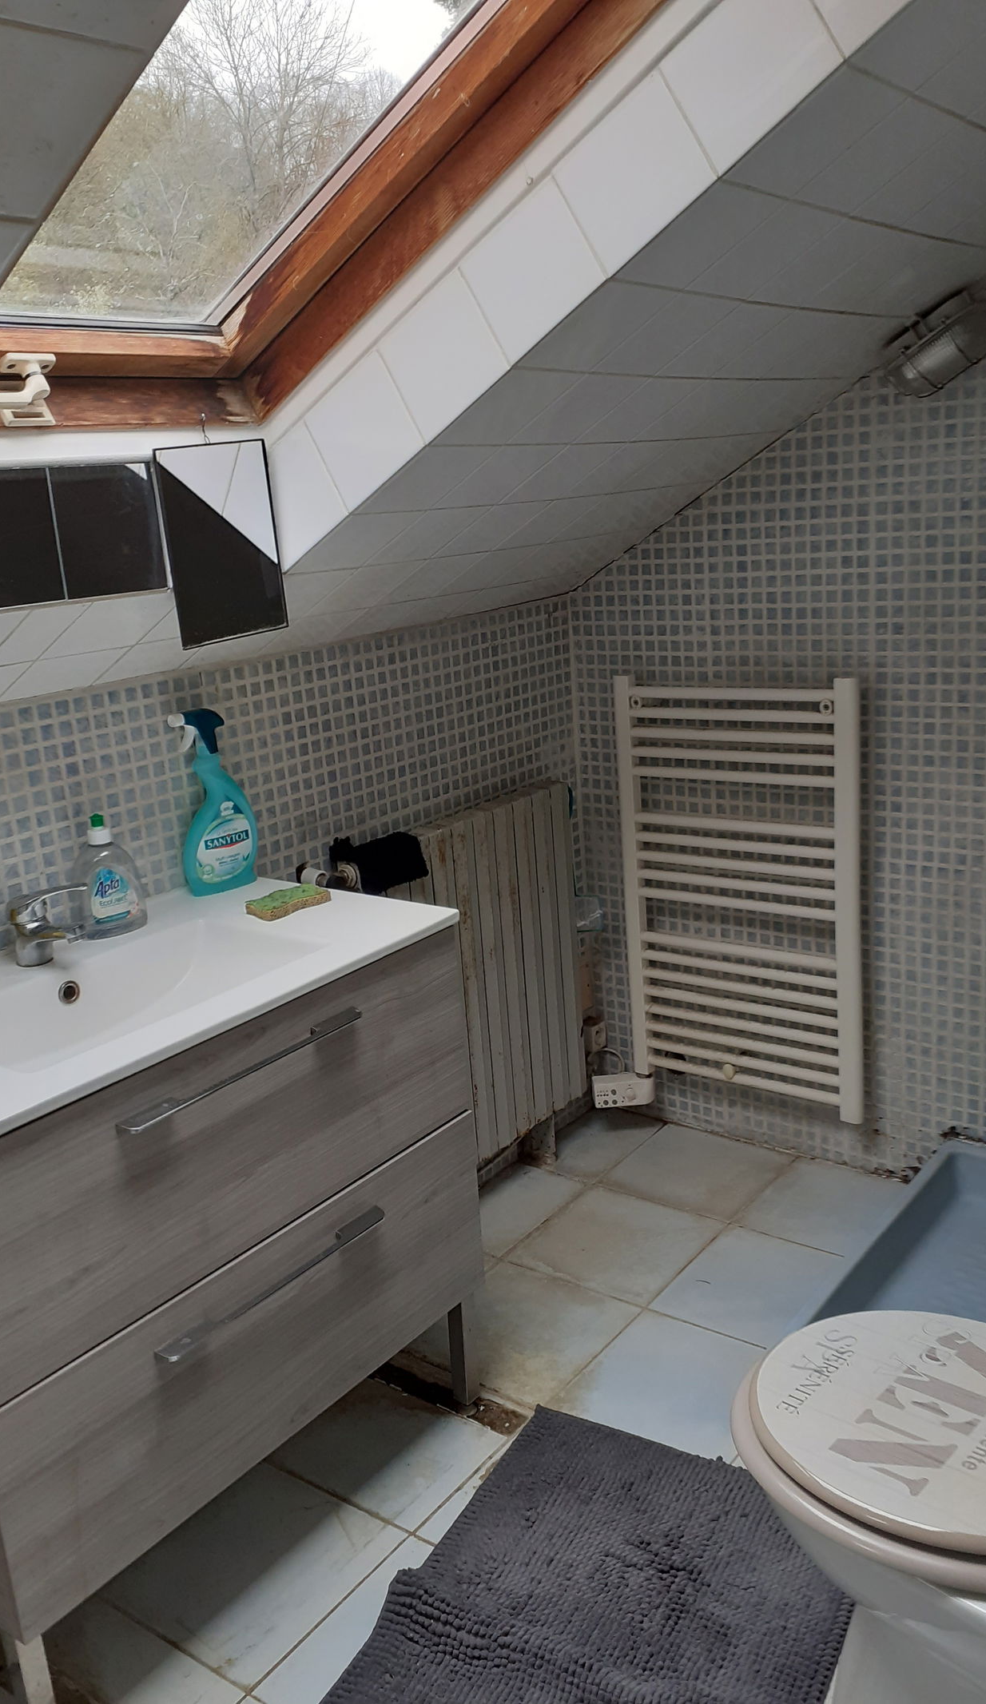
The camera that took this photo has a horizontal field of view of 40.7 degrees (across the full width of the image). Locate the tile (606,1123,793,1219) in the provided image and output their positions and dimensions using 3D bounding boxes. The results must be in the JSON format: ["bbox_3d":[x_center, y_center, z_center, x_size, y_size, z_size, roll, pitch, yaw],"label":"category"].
[{"bbox_3d":[0.406,0.647,2.686,0.302,0.010,0.297,7,19,37],"label":"tile"}]

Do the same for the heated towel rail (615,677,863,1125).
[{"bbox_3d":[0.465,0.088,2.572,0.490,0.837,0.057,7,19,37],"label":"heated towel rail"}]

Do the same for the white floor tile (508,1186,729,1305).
[{"bbox_3d":[0.226,0.724,2.454,0.305,0.010,0.305,7,19,37],"label":"white floor tile"}]

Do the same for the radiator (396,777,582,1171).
[{"bbox_3d":[-0.032,0.282,2.527,0.067,0.716,0.616,7,19,37],"label":"radiator"}]

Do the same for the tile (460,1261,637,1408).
[{"bbox_3d":[0.043,0.800,2.223,0.305,0.010,0.297,7,19,37],"label":"tile"}]

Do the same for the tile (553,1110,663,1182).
[{"bbox_3d":[0.210,0.624,2.834,0.186,0.010,0.297,7,19,37],"label":"tile"}]

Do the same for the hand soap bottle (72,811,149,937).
[{"bbox_3d":[-0.539,0.027,1.835,0.101,0.167,0.054,-15,18,-33],"label":"hand soap bottle"}]

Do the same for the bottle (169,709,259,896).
[{"bbox_3d":[-0.422,-0.079,1.979,0.107,0.278,0.054,-15,18,-33],"label":"bottle"}]

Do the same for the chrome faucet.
[{"bbox_3d":[-0.562,0.092,1.696,0.156,0.116,0.048,7,19,37],"label":"chrome faucet"}]

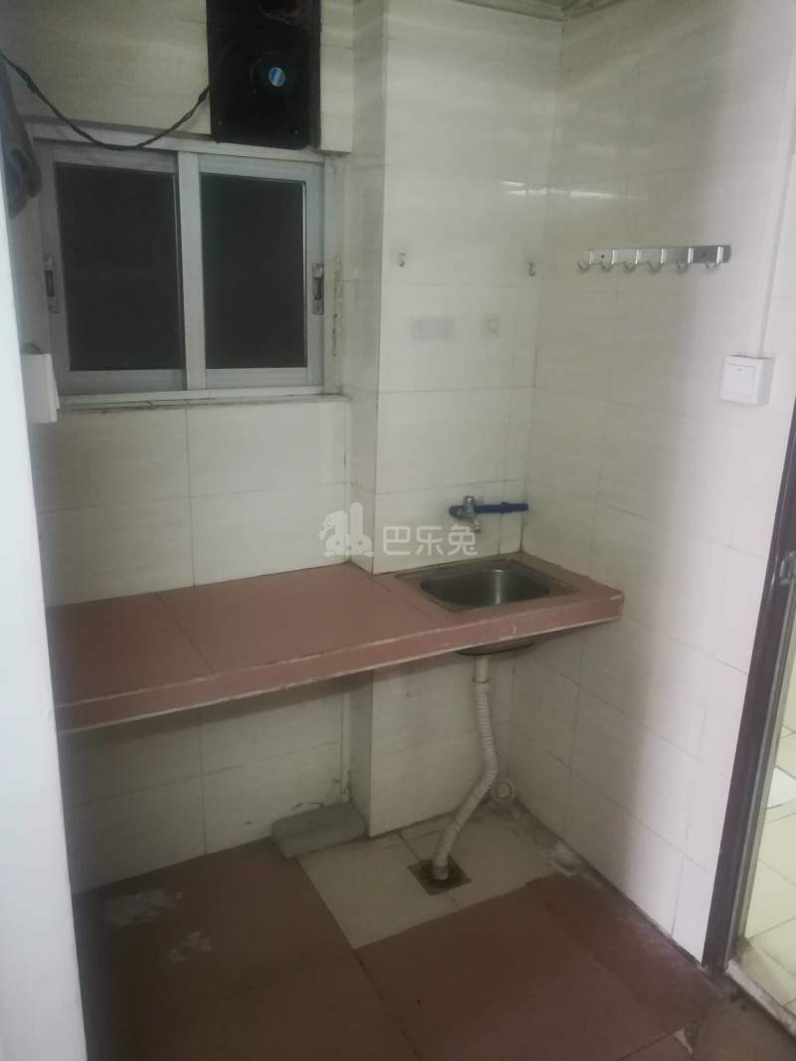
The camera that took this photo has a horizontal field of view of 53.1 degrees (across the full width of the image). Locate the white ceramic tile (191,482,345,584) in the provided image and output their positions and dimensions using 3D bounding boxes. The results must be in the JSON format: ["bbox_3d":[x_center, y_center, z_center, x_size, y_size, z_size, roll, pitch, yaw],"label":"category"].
[{"bbox_3d":[-0.320,0.010,2.018,0.405,0.235,0.011,-7,19,-28],"label":"white ceramic tile"}]

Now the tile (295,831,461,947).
[{"bbox_3d":[-0.058,0.917,2.053,0.285,0.010,0.330,-7,18,-27],"label":"tile"}]

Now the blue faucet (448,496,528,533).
[{"bbox_3d":[0.270,-0.061,2.113,0.265,0.090,0.120,-7,19,-28],"label":"blue faucet"}]

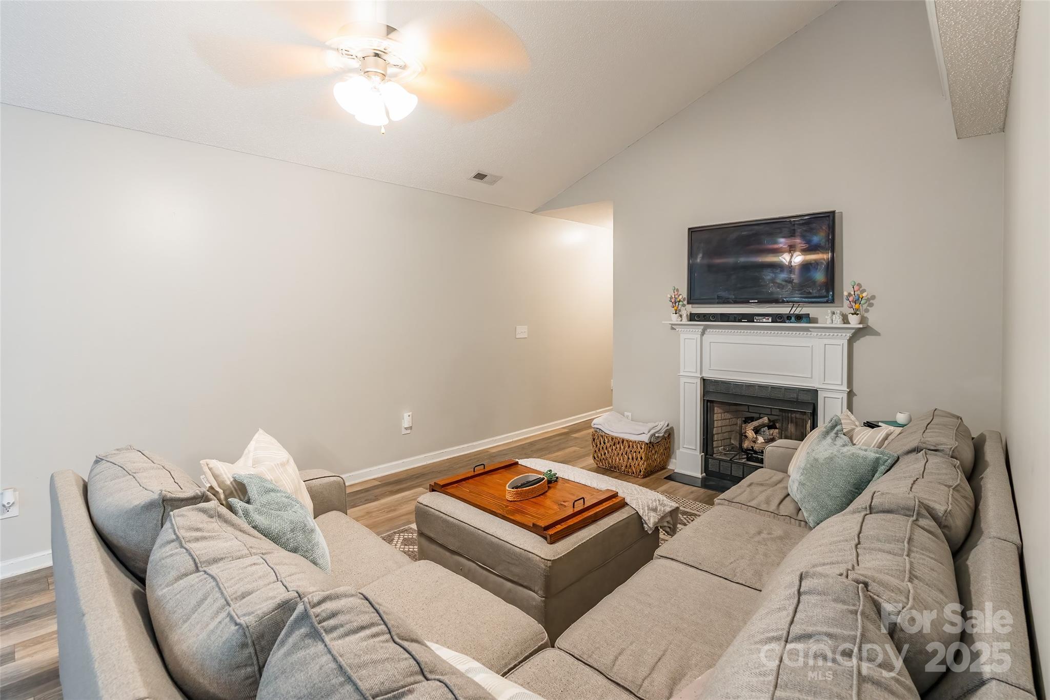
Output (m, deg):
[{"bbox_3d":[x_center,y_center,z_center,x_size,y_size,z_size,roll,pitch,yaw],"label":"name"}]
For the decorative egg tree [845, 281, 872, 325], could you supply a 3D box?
[{"bbox_3d":[2.251,-0.319,3.169,0.135,0.298,0.135,-5,6,-45],"label":"decorative egg tree"}]

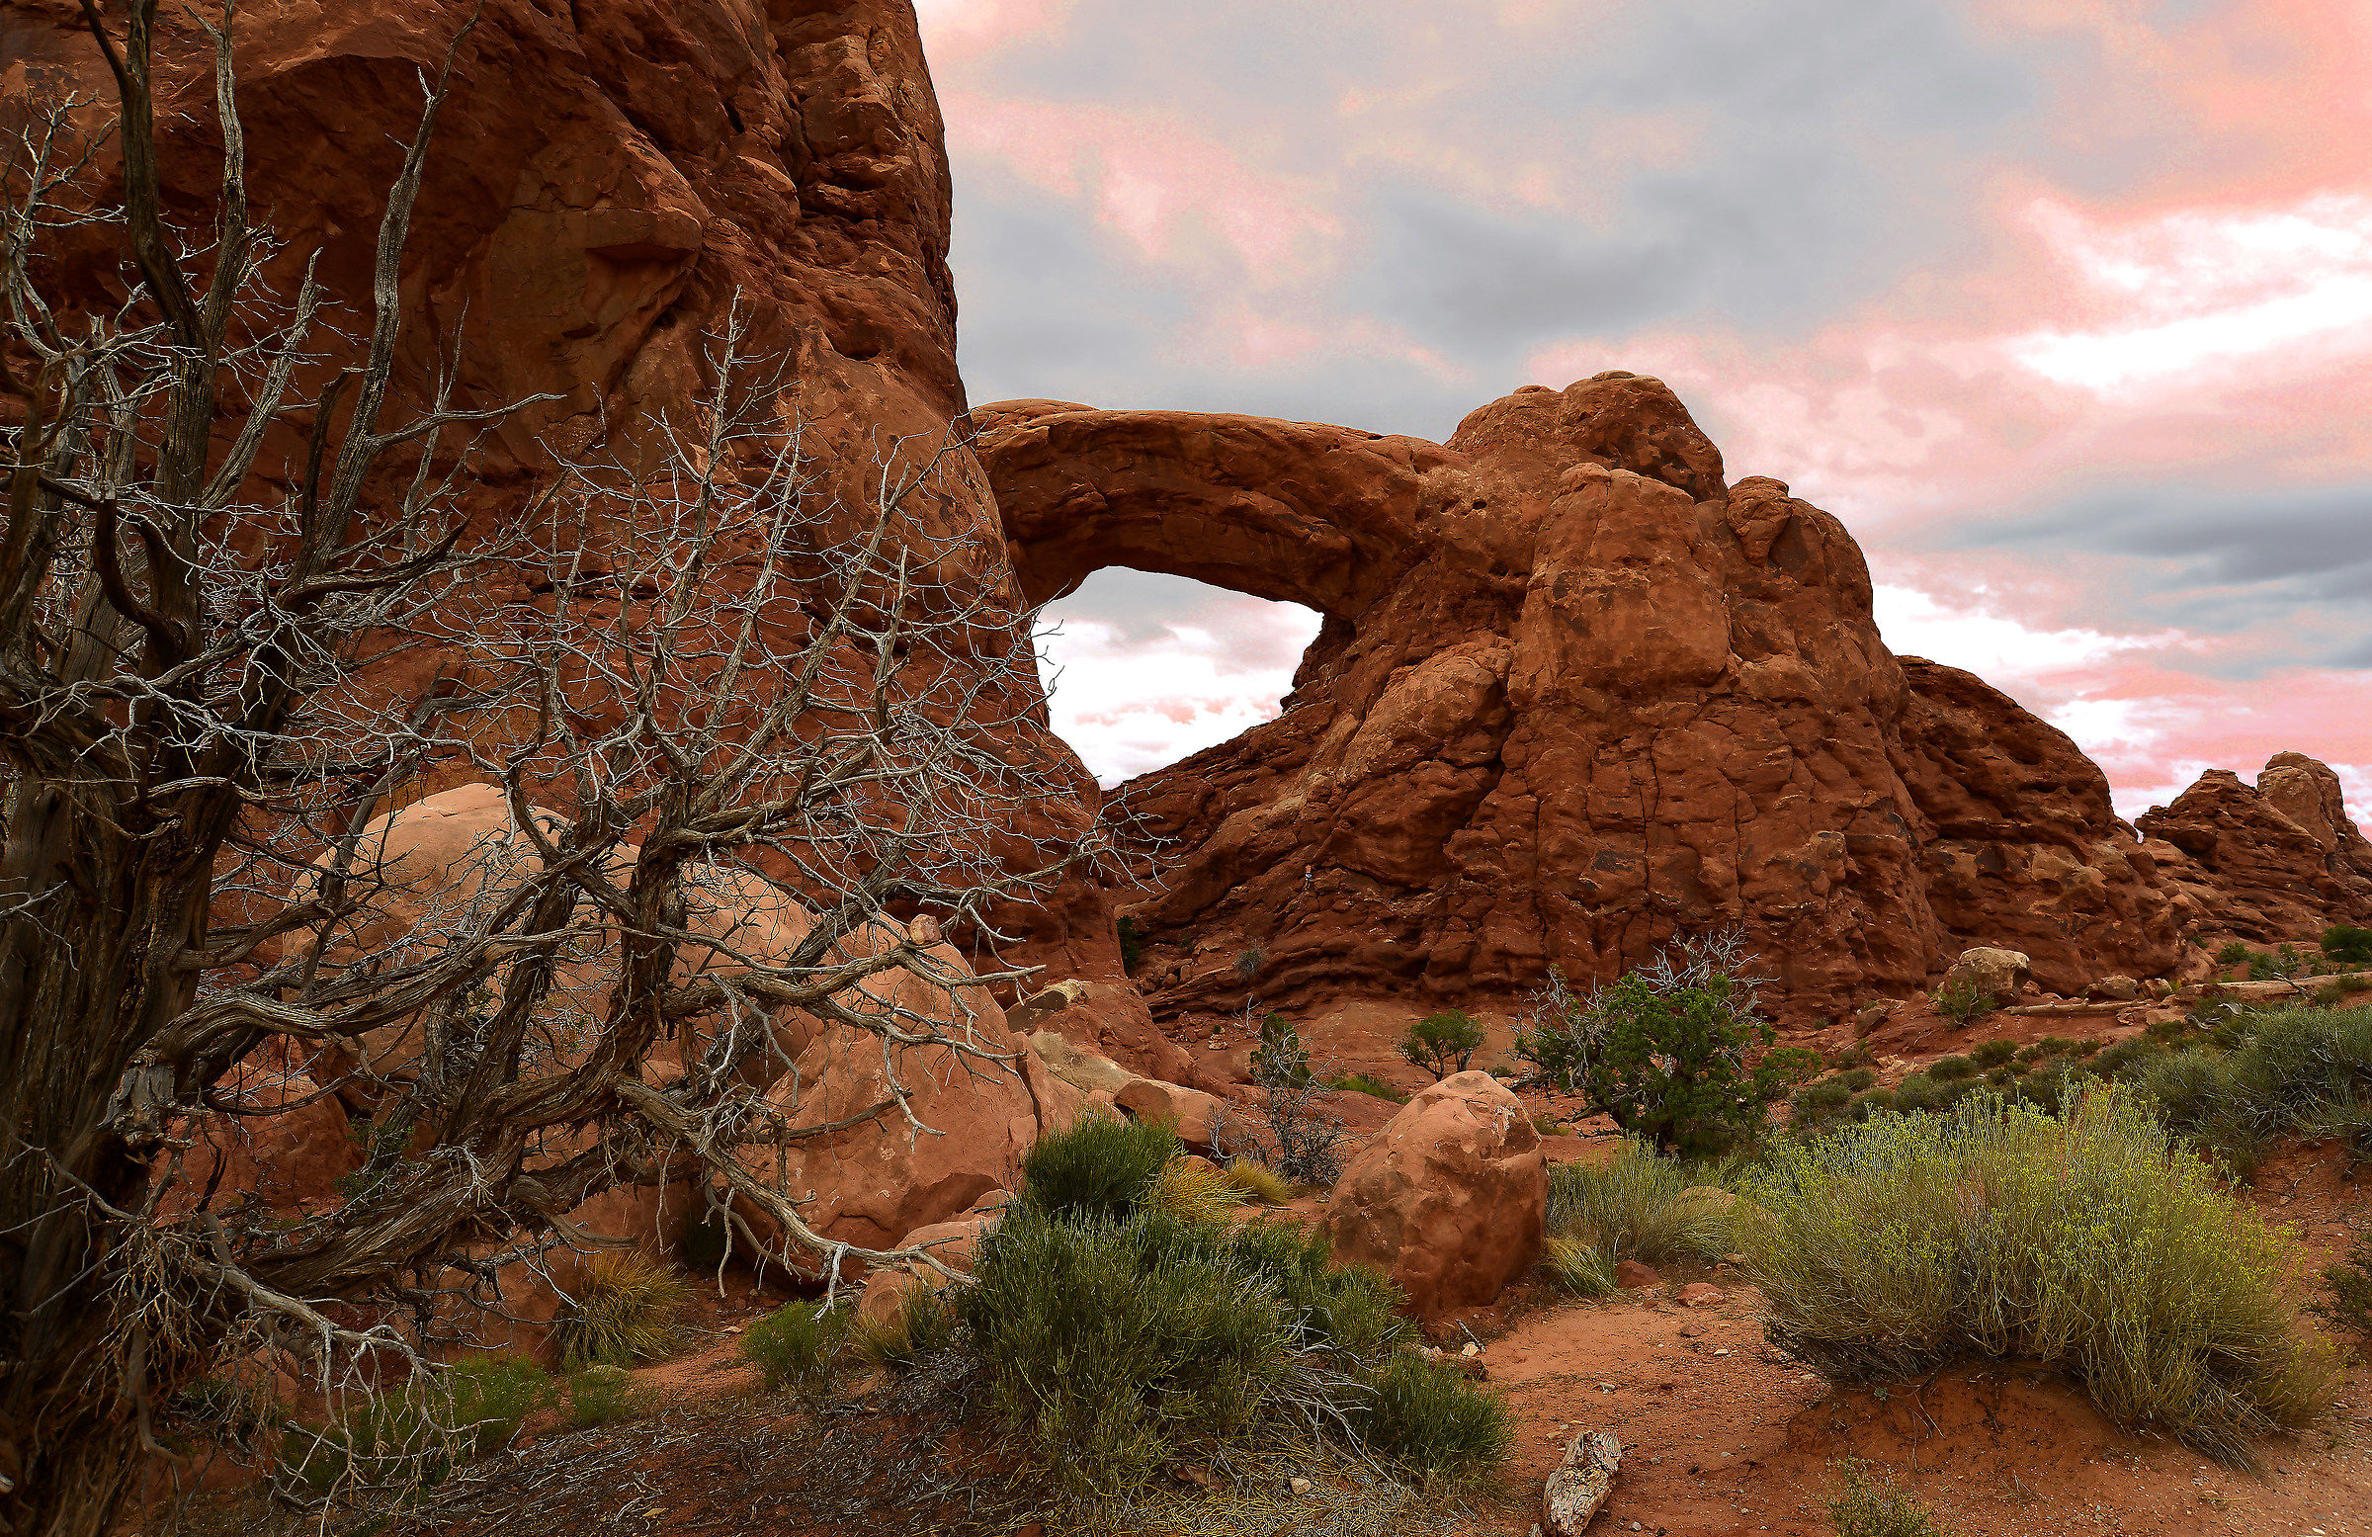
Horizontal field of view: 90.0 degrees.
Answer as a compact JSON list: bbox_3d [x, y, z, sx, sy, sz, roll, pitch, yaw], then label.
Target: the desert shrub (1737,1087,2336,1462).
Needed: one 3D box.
[{"bbox_3d":[2.940,1.752,4.100,1.924,1.203,1.600,0,-5,0],"label":"desert shrub"}]

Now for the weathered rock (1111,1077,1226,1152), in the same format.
[{"bbox_3d":[-0.132,2.616,9.000,0.867,0.494,0.737,0,-4,0],"label":"weathered rock"}]

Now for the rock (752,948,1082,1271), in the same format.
[{"bbox_3d":[-1.734,2.127,7.400,2.070,1.908,1.700,0,-5,0],"label":"rock"}]

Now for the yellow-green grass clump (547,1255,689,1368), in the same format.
[{"bbox_3d":[-2.291,2.197,4.800,0.570,0.472,0.520,0,-5,0],"label":"yellow-green grass clump"}]

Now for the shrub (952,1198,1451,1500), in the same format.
[{"bbox_3d":[0.049,1.990,4.200,1.689,0.745,1.351,0,-4,0],"label":"shrub"}]

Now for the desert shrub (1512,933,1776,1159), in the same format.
[{"bbox_3d":[4.297,2.544,11.000,2.458,2.177,2.200,0,-5,0],"label":"desert shrub"}]

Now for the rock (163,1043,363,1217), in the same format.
[{"bbox_3d":[-5.686,2.224,7.300,1.232,1.061,1.050,0,-5,0],"label":"rock"}]

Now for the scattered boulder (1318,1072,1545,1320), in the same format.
[{"bbox_3d":[1.014,1.765,4.900,0.887,0.975,0.850,0,-5,0],"label":"scattered boulder"}]

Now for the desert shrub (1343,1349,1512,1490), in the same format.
[{"bbox_3d":[0.768,2.077,3.800,0.518,0.328,0.466,0,-4,0],"label":"desert shrub"}]

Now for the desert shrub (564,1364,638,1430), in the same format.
[{"bbox_3d":[-2.216,2.385,4.500,0.233,0.201,0.222,0,-4,0],"label":"desert shrub"}]

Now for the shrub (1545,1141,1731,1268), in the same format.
[{"bbox_3d":[2.381,2.301,6.300,0.878,0.578,0.746,0,-4,0],"label":"shrub"}]

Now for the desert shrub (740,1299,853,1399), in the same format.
[{"bbox_3d":[-1.570,2.346,4.800,0.414,0.327,0.372,0,-4,0],"label":"desert shrub"}]

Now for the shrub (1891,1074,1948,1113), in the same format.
[{"bbox_3d":[8.044,3.565,13.000,0.630,0.447,0.600,0,-5,0],"label":"shrub"}]

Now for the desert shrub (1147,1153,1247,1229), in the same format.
[{"bbox_3d":[0.071,2.489,7.000,0.588,0.380,0.529,0,-4,0],"label":"desert shrub"}]

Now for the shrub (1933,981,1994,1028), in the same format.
[{"bbox_3d":[16.387,4.961,25.000,1.328,1.055,1.200,0,-5,0],"label":"shrub"}]

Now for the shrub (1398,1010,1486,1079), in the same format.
[{"bbox_3d":[4.749,5.112,22.000,1.561,1.190,1.405,0,-4,0],"label":"shrub"}]

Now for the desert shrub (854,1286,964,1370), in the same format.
[{"bbox_3d":[-1.148,2.311,4.900,0.417,0.274,0.375,0,-4,0],"label":"desert shrub"}]

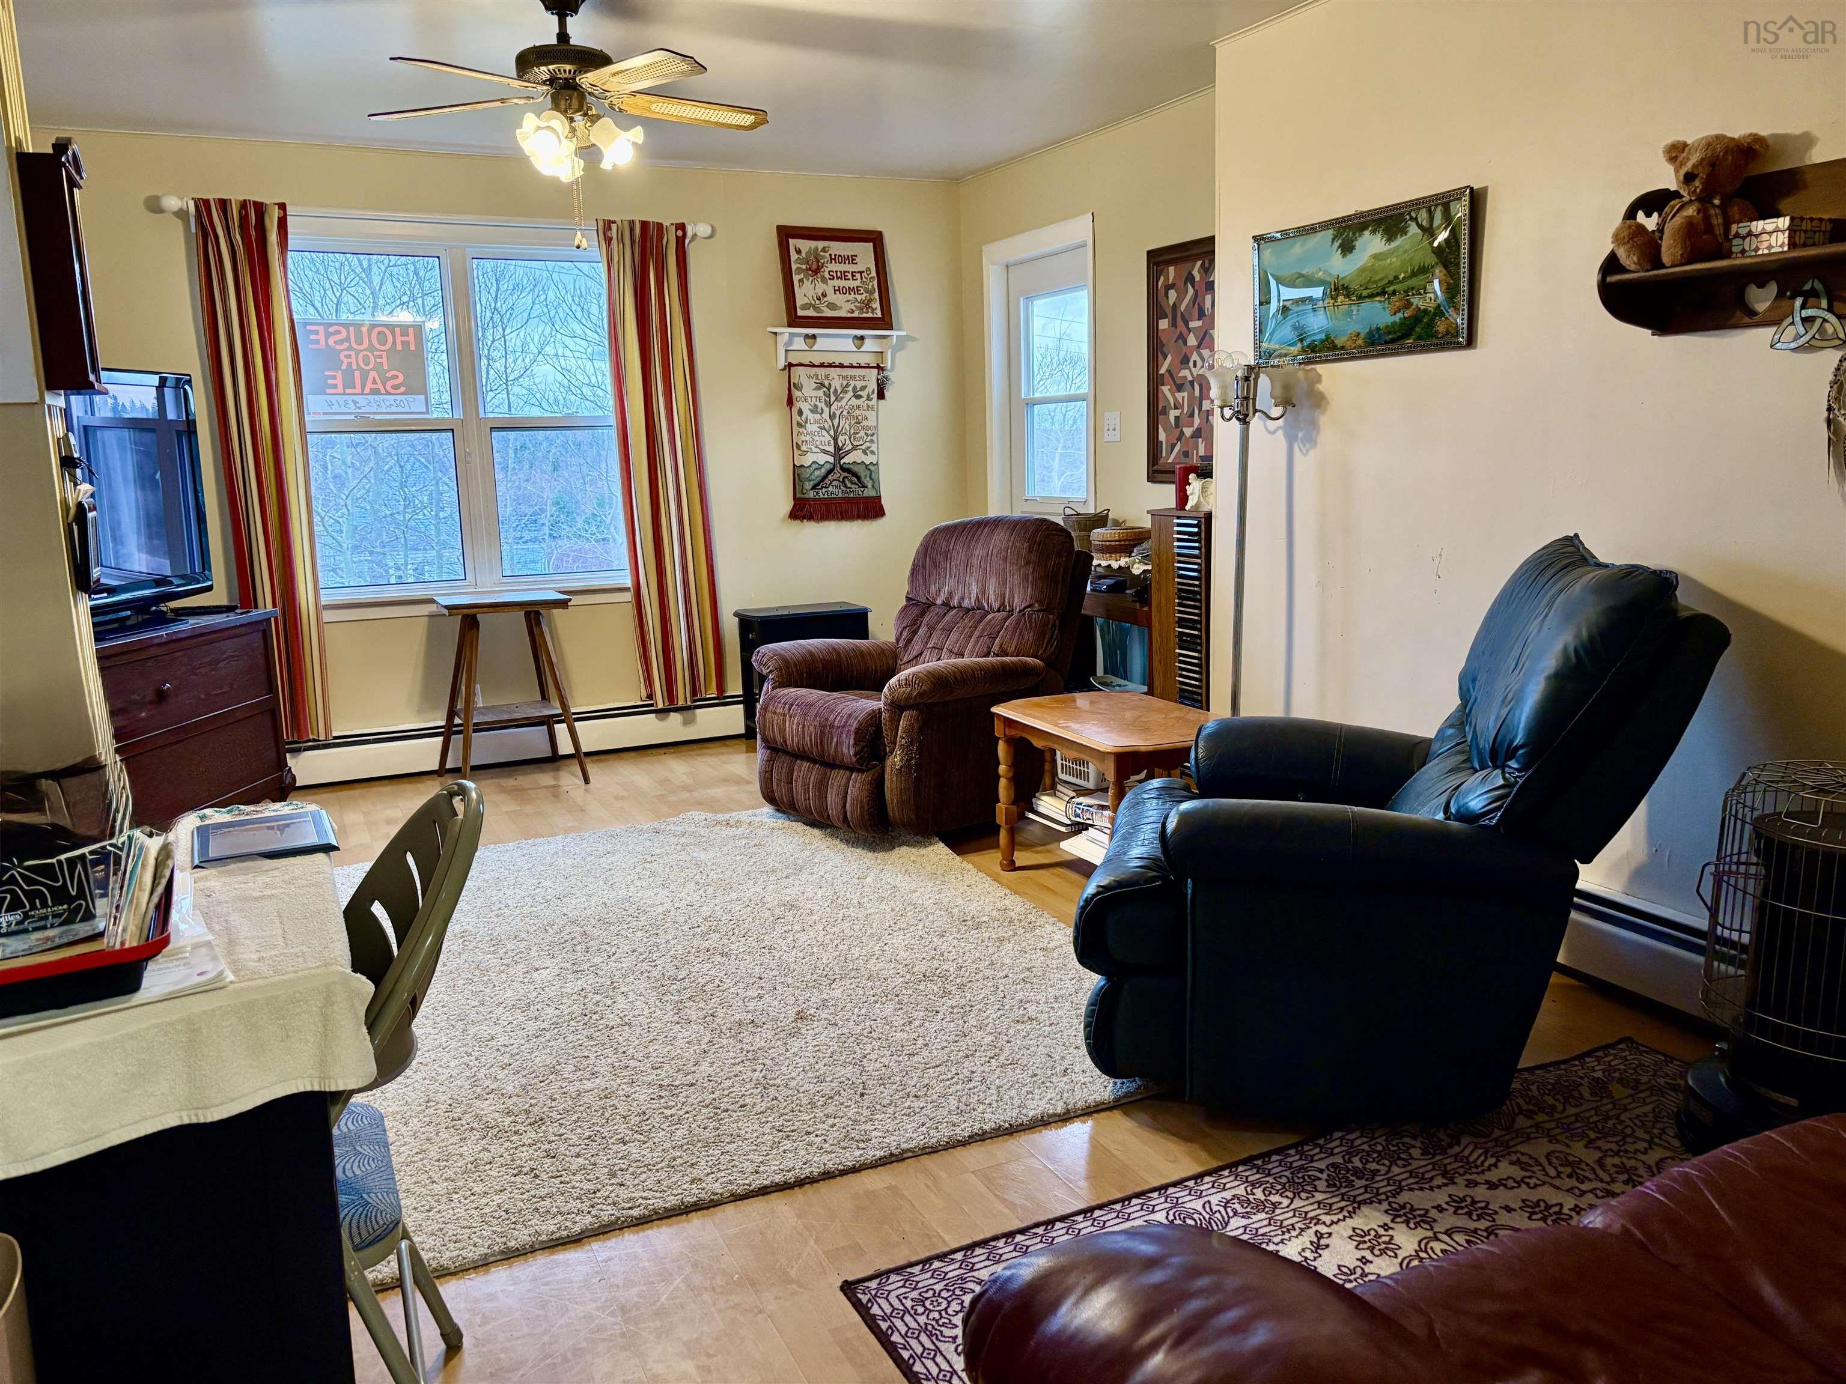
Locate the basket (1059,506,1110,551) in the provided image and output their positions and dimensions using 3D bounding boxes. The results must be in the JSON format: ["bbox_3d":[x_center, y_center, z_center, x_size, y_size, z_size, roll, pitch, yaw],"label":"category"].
[{"bbox_3d":[0.637,-0.616,5.338,0.190,0.190,0.190,-2,10,0],"label":"basket"}]

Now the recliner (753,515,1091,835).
[{"bbox_3d":[0.005,-0.112,5.008,1.040,0.990,0.910,-8,12,-33],"label":"recliner"}]

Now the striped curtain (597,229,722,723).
[{"bbox_3d":[-1.089,-0.937,5.848,0.410,2.020,0.110,-6,11,-25],"label":"striped curtain"}]

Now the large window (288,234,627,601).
[{"bbox_3d":[-1.815,-1.102,5.596,1.420,1.400,0.110,-6,11,-25],"label":"large window"}]

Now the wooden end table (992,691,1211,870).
[{"bbox_3d":[0.551,0.316,3.910,0.500,0.507,0.740,-6,11,-25],"label":"wooden end table"}]

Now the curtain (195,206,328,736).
[{"bbox_3d":[-2.453,-0.796,5.218,0.310,2.030,0.110,-6,11,-25],"label":"curtain"}]

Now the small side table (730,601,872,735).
[{"bbox_3d":[-0.521,-0.077,6.084,0.530,0.570,0.320,-6,11,-25],"label":"small side table"}]

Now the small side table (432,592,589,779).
[{"bbox_3d":[-1.625,-0.007,5.432,0.485,0.722,0.490,-6,11,-25],"label":"small side table"}]

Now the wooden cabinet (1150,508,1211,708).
[{"bbox_3d":[0.986,-0.104,4.739,0.290,1.017,0.340,-6,11,-25],"label":"wooden cabinet"}]

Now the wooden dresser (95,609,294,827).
[{"bbox_3d":[-2.680,0.156,4.711,0.440,0.715,1.000,1,10,13],"label":"wooden dresser"}]

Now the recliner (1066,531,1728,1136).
[{"bbox_3d":[0.935,0.213,2.939,1.110,1.030,0.950,1,10,13],"label":"recliner"}]

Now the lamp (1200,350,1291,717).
[{"bbox_3d":[0.924,-0.236,4.098,0.290,1.505,0.290,-6,11,-25],"label":"lamp"}]

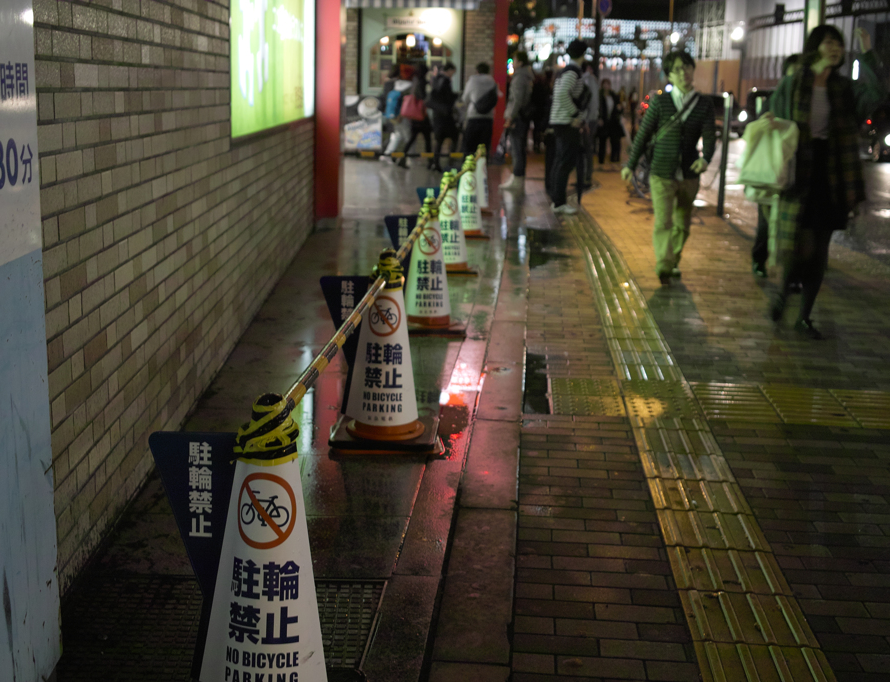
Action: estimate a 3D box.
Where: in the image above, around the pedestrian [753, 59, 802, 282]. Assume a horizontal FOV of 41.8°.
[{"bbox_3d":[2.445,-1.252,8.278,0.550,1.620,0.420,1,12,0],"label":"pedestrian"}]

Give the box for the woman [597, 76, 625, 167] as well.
[{"bbox_3d":[3.191,-4.197,22.033,0.520,1.580,0.360,2,12,3],"label":"woman"}]

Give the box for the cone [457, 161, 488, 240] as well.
[{"bbox_3d":[0.215,-1.267,10.188,0.380,0.710,0.380,2,12,0],"label":"cone"}]

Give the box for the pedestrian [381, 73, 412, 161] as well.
[{"bbox_3d":[-0.798,-3.789,19.569,0.600,1.576,0.500,9,14,30],"label":"pedestrian"}]

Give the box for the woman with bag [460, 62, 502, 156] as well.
[{"bbox_3d":[0.603,-3.650,18.920,0.560,1.700,0.400,1,12,0],"label":"woman with bag"}]

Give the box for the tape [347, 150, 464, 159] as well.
[{"bbox_3d":[-0.358,-1.893,11.850,1.362,0.050,0.045,-3,13,-22],"label":"tape"}]

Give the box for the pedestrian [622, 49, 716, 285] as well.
[{"bbox_3d":[1.606,-1.223,8.185,0.620,1.600,0.450,2,12,4],"label":"pedestrian"}]

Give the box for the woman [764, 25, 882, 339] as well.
[{"bbox_3d":[2.047,-0.869,6.374,0.600,1.660,0.500,2,12,3],"label":"woman"}]

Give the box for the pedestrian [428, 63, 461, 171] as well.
[{"bbox_3d":[-0.015,-3.433,17.896,0.500,1.640,0.500,3,12,6],"label":"pedestrian"}]

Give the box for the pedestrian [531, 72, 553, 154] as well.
[{"bbox_3d":[2.032,-4.733,24.080,0.480,1.661,0.380,2,12,0],"label":"pedestrian"}]

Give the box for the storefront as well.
[{"bbox_3d":[-0.594,-4.859,22.224,2.100,2.600,0.600,1,12,-3],"label":"storefront"}]

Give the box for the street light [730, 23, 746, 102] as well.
[{"bbox_3d":[11.132,-10.045,44.431,0.550,4.050,0.500,5,13,16],"label":"street light"}]

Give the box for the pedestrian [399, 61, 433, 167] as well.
[{"bbox_3d":[-0.465,-3.583,18.523,0.580,1.640,0.500,-4,13,-23],"label":"pedestrian"}]

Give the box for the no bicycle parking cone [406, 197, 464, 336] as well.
[{"bbox_3d":[-0.066,-0.413,6.261,0.390,0.710,0.390,1,12,0],"label":"no bicycle parking cone"}]

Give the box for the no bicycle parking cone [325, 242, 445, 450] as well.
[{"bbox_3d":[-0.192,0.012,4.272,0.400,0.715,0.400,2,12,2],"label":"no bicycle parking cone"}]

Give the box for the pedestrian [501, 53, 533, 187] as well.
[{"bbox_3d":[0.961,-2.849,15.072,0.420,1.760,0.500,2,12,0],"label":"pedestrian"}]

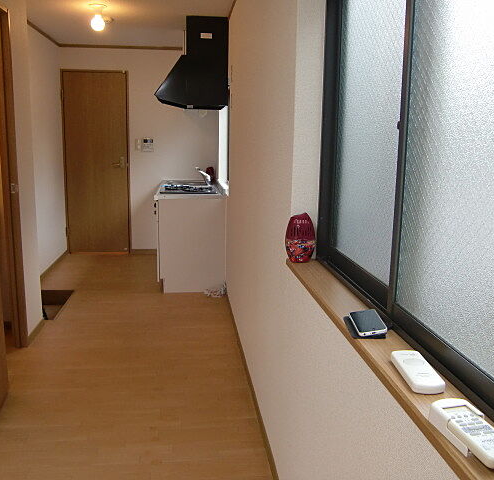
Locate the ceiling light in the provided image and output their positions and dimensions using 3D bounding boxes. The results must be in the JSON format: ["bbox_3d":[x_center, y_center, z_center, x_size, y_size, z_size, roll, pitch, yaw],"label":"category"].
[{"bbox_3d":[-1.061,-1.584,3.686,0.132,0.180,0.132,0,11,-7],"label":"ceiling light"}]

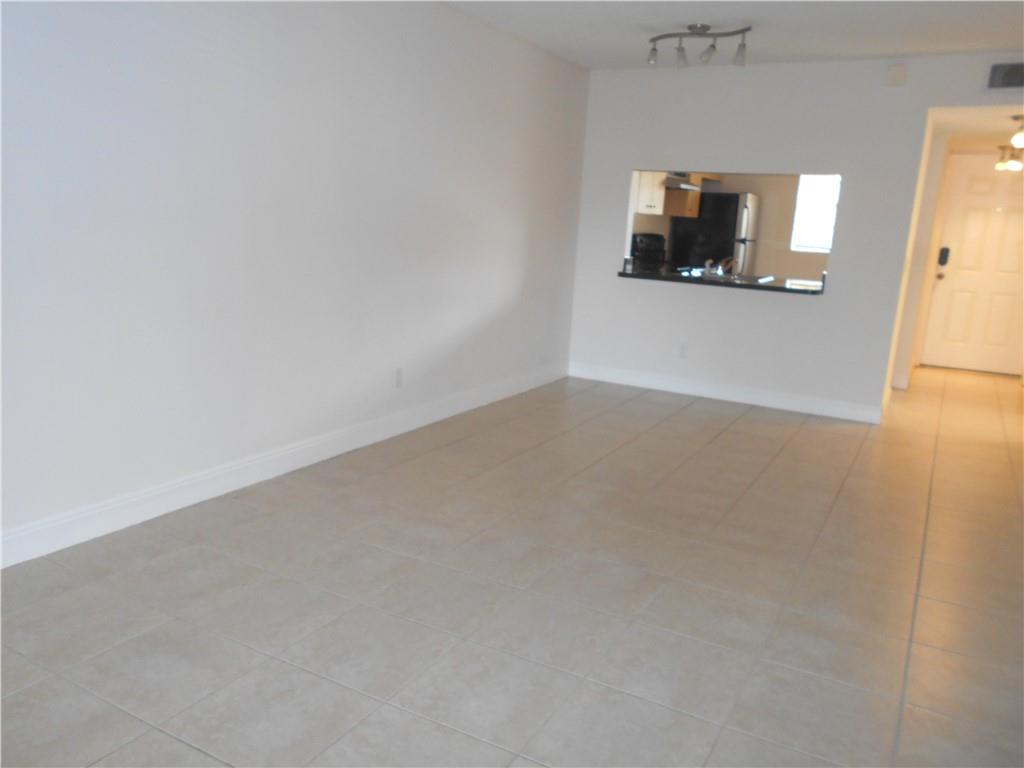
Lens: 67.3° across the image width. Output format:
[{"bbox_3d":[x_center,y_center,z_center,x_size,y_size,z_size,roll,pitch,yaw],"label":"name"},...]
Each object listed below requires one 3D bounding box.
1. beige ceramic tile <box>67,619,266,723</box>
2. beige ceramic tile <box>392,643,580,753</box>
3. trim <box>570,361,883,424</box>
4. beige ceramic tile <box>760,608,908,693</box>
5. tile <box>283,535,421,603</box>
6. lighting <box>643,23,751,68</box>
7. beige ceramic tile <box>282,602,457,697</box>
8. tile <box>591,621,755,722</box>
[{"bbox_3d":[-0.973,0.800,2.180,0.390,0.010,0.390,10,14,29],"label":"beige ceramic tile"},{"bbox_3d":[-0.067,0.843,2.110,0.396,0.010,0.392,9,13,28],"label":"beige ceramic tile"},{"bbox_3d":[1.559,0.037,5.985,2.410,0.132,0.016,9,14,26],"label":"trim"},{"bbox_3d":[1.010,0.832,2.395,0.396,0.010,0.392,9,13,28],"label":"beige ceramic tile"},{"bbox_3d":[-0.586,0.677,2.841,0.390,0.010,0.390,10,14,29],"label":"tile"},{"bbox_3d":[1.084,-1.984,4.503,0.650,0.225,0.150,13,15,37],"label":"lighting"},{"bbox_3d":[-0.418,0.790,2.296,0.396,0.010,0.392,9,13,28],"label":"beige ceramic tile"},{"bbox_3d":[0.470,0.838,2.251,0.396,0.010,0.392,9,13,28],"label":"tile"}]

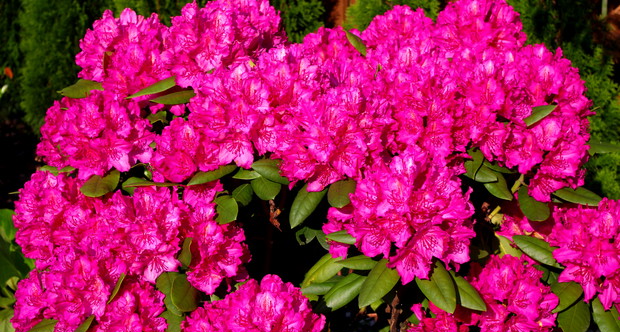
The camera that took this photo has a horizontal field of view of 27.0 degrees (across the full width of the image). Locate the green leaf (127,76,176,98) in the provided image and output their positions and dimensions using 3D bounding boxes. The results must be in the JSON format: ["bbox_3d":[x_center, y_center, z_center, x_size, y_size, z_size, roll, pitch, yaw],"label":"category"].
[{"bbox_3d":[-0.233,-0.115,1.920,0.089,0.012,0.036,-22,31,-20],"label":"green leaf"}]

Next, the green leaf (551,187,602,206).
[{"bbox_3d":[0.390,0.045,1.880,0.087,0.012,0.037,13,25,0],"label":"green leaf"}]

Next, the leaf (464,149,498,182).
[{"bbox_3d":[0.250,-0.001,1.870,0.036,0.013,0.060,-25,55,-30],"label":"leaf"}]

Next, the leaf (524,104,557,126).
[{"bbox_3d":[0.335,-0.074,1.880,0.065,0.012,0.035,-25,38,-18],"label":"leaf"}]

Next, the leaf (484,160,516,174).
[{"bbox_3d":[0.280,0.000,1.900,0.060,0.012,0.035,16,24,0],"label":"leaf"}]

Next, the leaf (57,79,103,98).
[{"bbox_3d":[-0.340,-0.116,1.940,0.079,0.012,0.037,-6,27,-7],"label":"leaf"}]

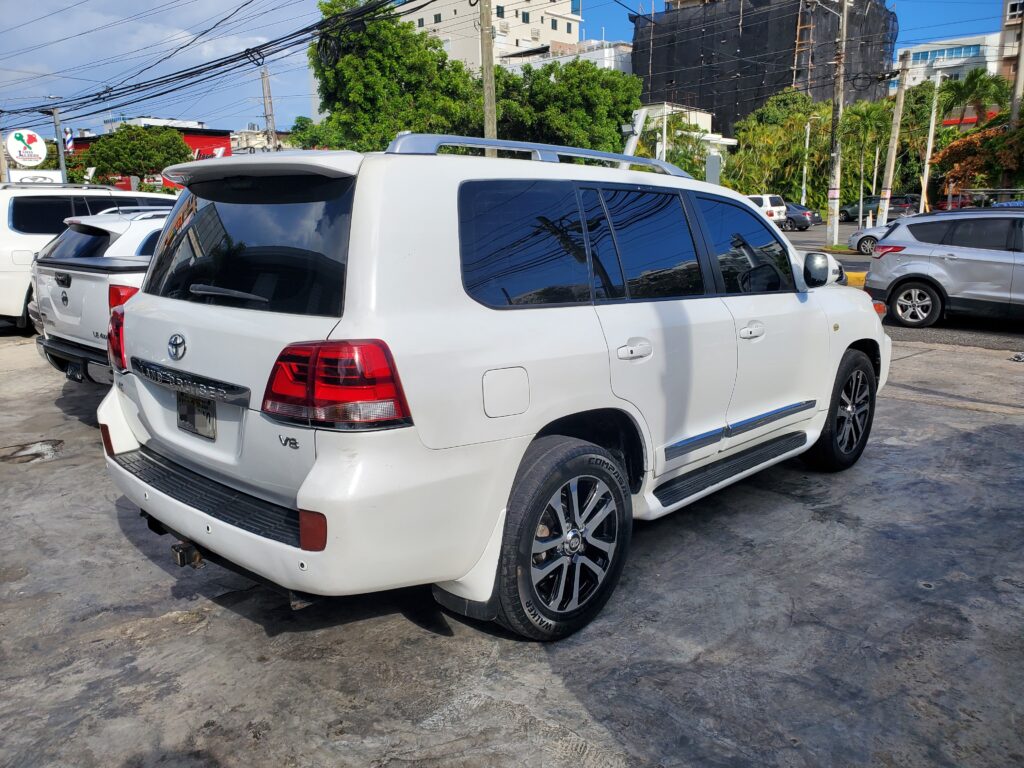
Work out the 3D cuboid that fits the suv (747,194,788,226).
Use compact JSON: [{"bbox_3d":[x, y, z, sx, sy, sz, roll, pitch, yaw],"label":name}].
[{"bbox_3d":[11.818,-8.873,39.961,1.780,1.740,4.450,-11,15,-38],"label":"suv"}]

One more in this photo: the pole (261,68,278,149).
[{"bbox_3d":[-10.339,-9.518,33.200,0.400,8.400,0.400,-5,13,-17],"label":"pole"}]

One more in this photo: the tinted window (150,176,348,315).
[{"bbox_3d":[-1.020,-0.519,2.784,1.450,0.470,0.110,10,-5,42],"label":"tinted window"}]

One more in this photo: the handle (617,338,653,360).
[{"bbox_3d":[0.484,-0.132,3.030,0.060,0.080,0.240,10,16,42],"label":"handle"}]

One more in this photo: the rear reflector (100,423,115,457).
[{"bbox_3d":[-1.750,0.237,3.338,0.050,0.135,0.090,-8,14,-34],"label":"rear reflector"}]

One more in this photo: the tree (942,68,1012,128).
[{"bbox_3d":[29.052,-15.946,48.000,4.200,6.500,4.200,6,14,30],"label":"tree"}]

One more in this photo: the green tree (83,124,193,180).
[{"bbox_3d":[-11.418,-5.665,23.539,2.900,4.340,2.800,-7,13,-24],"label":"green tree"}]

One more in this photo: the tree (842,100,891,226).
[{"bbox_3d":[17.420,-10.817,37.900,2.500,6.200,2.500,5,13,24],"label":"tree"}]

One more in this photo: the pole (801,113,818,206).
[{"bbox_3d":[16.053,-11.401,41.380,0.650,5.840,0.250,-1,12,0],"label":"pole"}]

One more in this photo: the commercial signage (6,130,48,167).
[{"bbox_3d":[-12.625,-6.124,20.000,1.030,0.970,0.150,-3,12,-12],"label":"commercial signage"}]

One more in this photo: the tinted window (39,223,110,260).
[{"bbox_3d":[-4.253,-1.305,7.412,1.150,0.500,0.120,10,-21,43],"label":"tinted window"}]

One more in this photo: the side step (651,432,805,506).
[{"bbox_3d":[1.166,0.422,3.973,0.175,0.075,1.500,10,16,43],"label":"side step"}]

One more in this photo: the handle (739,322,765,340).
[{"bbox_3d":[1.167,-0.256,3.750,0.060,0.080,0.240,10,16,42],"label":"handle"}]

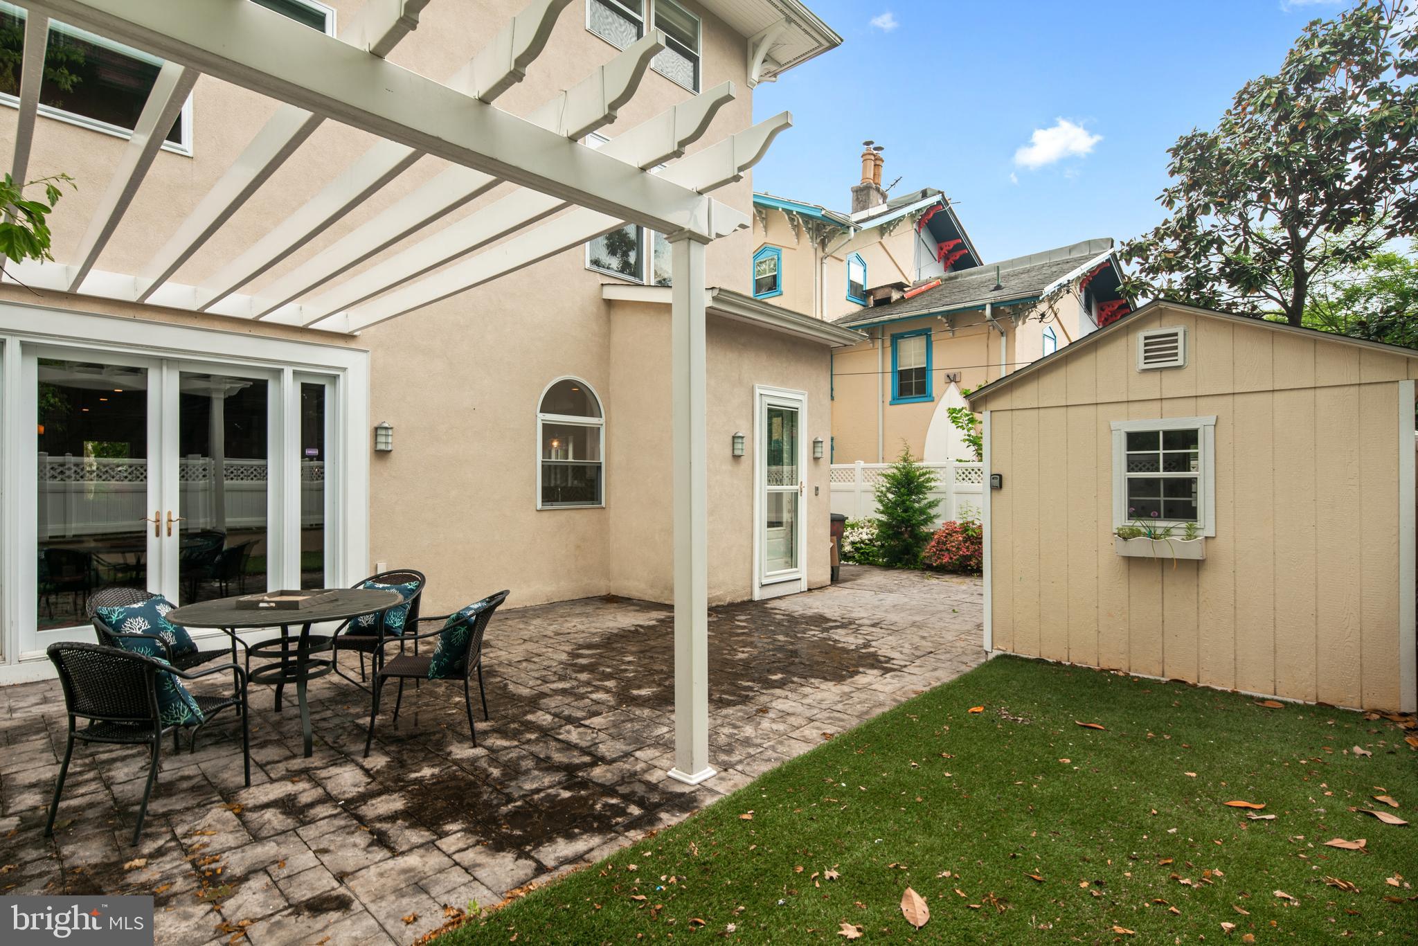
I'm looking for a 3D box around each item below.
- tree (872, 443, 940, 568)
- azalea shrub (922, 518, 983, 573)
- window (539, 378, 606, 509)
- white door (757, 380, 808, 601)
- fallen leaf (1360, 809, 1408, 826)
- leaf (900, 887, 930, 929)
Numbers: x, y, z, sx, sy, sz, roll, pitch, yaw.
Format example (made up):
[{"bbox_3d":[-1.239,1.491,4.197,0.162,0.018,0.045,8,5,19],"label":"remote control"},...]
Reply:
[{"bbox_3d":[3.216,0.496,10.909,1.100,2.019,1.100,-1,-1,42],"label":"tree"},{"bbox_3d":[3.893,1.094,10.303,1.200,0.809,1.100,-1,-1,42],"label":"azalea shrub"},{"bbox_3d":[-1.588,-0.348,7.771,0.100,1.529,0.940,-1,-1,43],"label":"window"},{"bbox_3d":[0.859,0.224,7.902,0.100,2.426,0.995,-1,-1,44],"label":"white door"},{"bbox_3d":[2.777,1.416,2.754,0.090,0.035,0.155,0,-1,-39],"label":"fallen leaf"},{"bbox_3d":[0.677,1.427,2.197,0.088,0.022,0.220,0,-1,10],"label":"leaf"}]

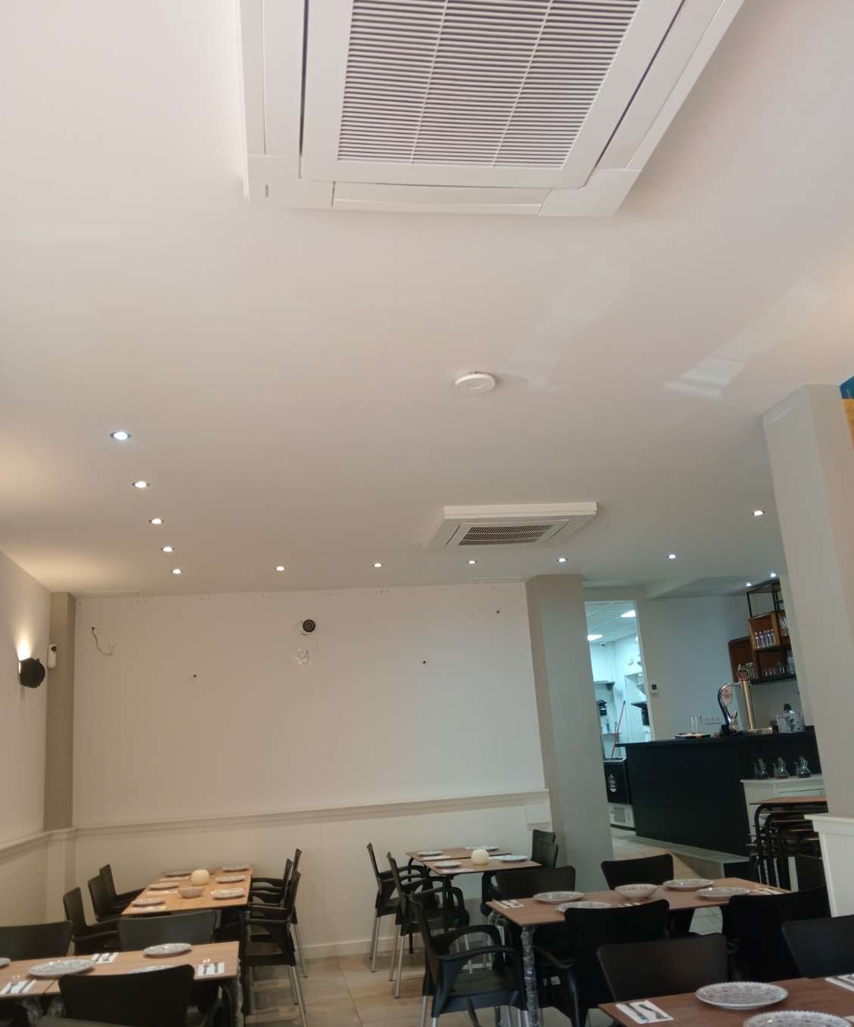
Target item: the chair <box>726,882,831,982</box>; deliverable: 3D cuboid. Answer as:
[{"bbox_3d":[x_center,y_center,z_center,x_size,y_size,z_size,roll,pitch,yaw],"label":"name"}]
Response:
[{"bbox_3d":[1.503,2.053,3.976,0.560,0.835,0.540,-3,-15,-5],"label":"chair"}]

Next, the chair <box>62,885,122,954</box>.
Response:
[{"bbox_3d":[-1.808,2.653,5.396,0.560,0.855,0.570,-2,-15,-8],"label":"chair"}]

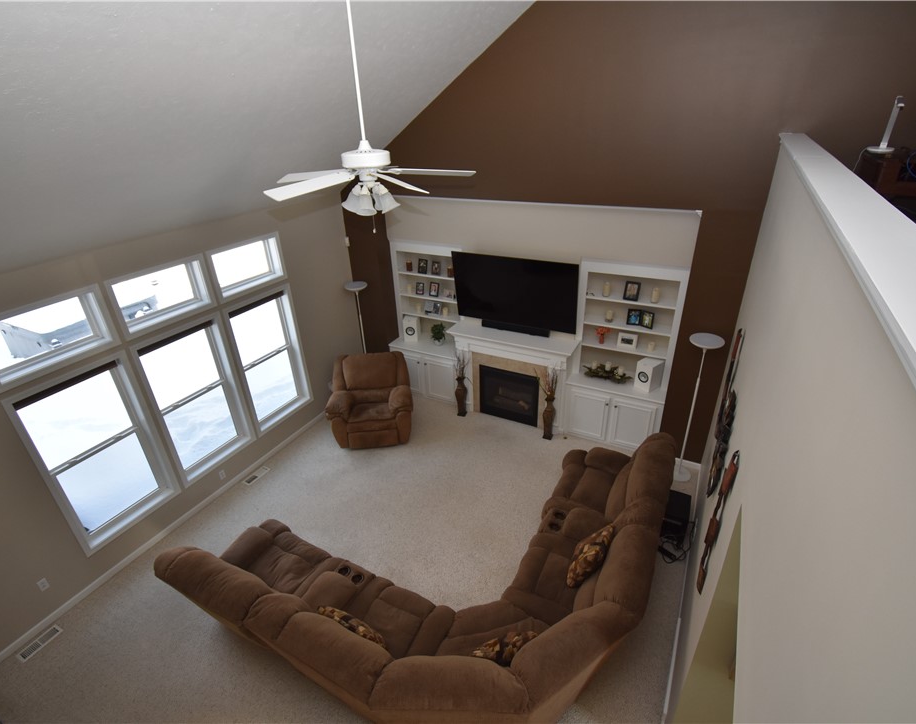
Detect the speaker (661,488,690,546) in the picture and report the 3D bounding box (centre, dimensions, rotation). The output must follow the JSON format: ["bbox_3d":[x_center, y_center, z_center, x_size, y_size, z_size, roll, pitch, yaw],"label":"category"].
[{"bbox_3d":[2.294,1.650,4.844,0.280,0.330,0.400,12,31,24],"label":"speaker"}]

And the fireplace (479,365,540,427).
[{"bbox_3d":[0.789,0.452,6.673,0.910,0.820,0.200,12,31,24],"label":"fireplace"}]

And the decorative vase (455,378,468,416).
[{"bbox_3d":[0.063,0.524,6.785,0.180,0.630,0.180,-1,28,1],"label":"decorative vase"}]

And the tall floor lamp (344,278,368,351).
[{"bbox_3d":[-1.503,-0.344,7.234,0.340,1.830,0.340,12,31,24],"label":"tall floor lamp"}]

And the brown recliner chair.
[{"bbox_3d":[-1.183,0.512,6.463,1.020,1.020,0.950,-3,28,-1],"label":"brown recliner chair"}]

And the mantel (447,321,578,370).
[{"bbox_3d":[0.724,-0.213,6.184,1.740,0.285,0.430,12,31,24],"label":"mantel"}]

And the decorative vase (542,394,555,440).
[{"bbox_3d":[1.261,0.780,6.230,0.180,0.630,0.180,12,31,24],"label":"decorative vase"}]

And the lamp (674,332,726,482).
[{"bbox_3d":[2.716,0.583,5.231,0.340,1.830,0.340,12,31,24],"label":"lamp"}]

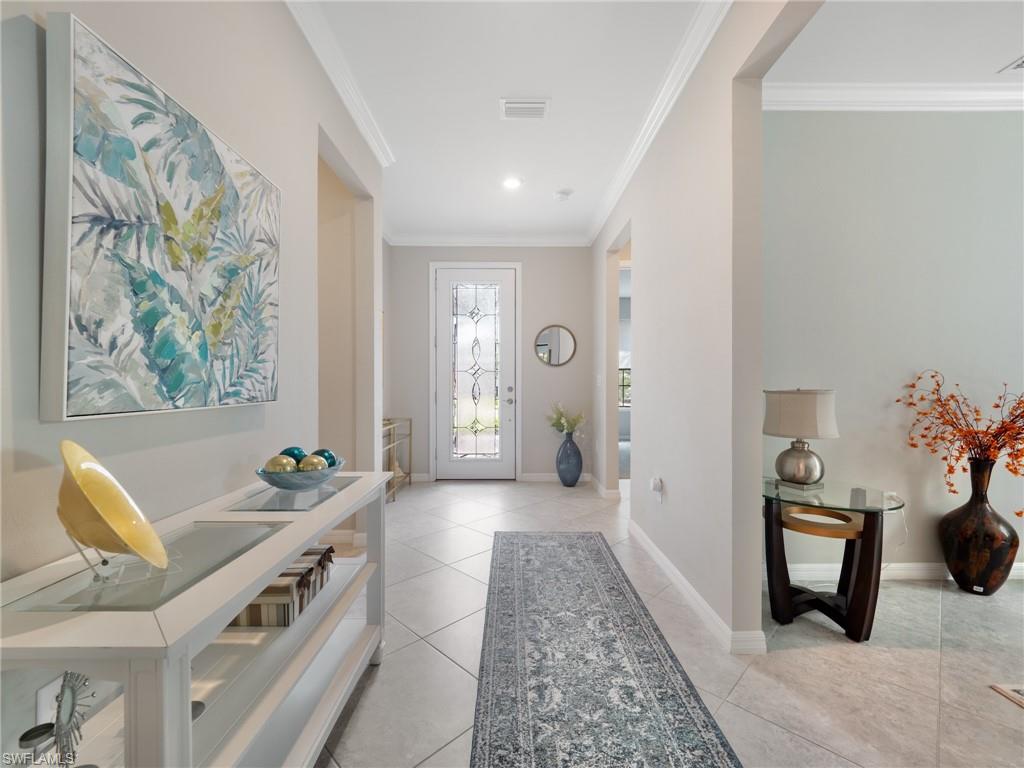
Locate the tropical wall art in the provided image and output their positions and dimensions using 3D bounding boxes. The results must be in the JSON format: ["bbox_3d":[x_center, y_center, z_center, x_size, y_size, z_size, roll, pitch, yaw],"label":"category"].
[{"bbox_3d":[-0.917,-0.335,1.212,0.050,0.815,0.775,1,0,0],"label":"tropical wall art"}]

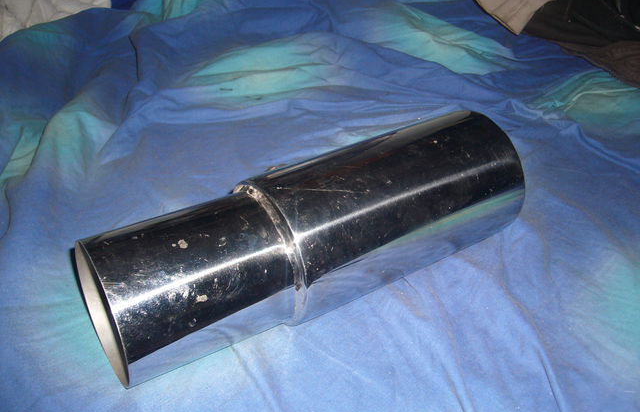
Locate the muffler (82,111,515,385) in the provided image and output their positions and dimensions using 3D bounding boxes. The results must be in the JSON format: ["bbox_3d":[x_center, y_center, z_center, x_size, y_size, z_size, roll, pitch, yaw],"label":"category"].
[{"bbox_3d":[-0.003,0.022,0.506,0.339,0.117,0.117,-20,38,-28],"label":"muffler"}]

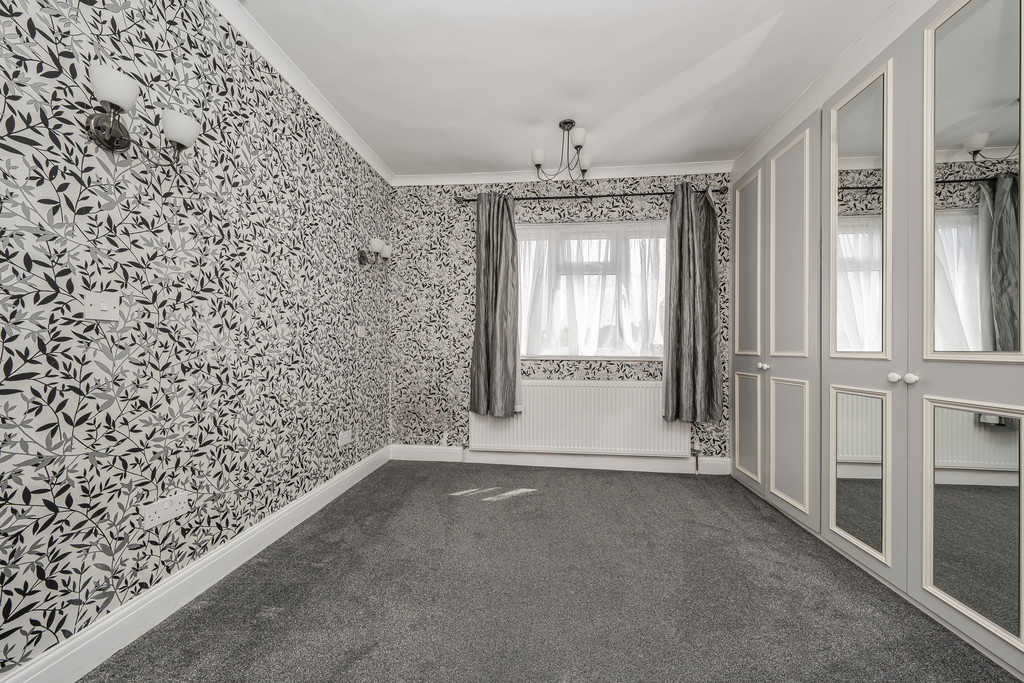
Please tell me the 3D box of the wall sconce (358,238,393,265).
[{"bbox_3d":[-1.046,-0.655,2.598,0.217,0.172,0.271,0,-1,6],"label":"wall sconce"}]

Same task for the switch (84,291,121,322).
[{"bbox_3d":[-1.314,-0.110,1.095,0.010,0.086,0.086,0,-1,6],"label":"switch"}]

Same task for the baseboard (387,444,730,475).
[{"bbox_3d":[0.326,1.000,2.909,2.879,0.129,0.020,0,-1,6],"label":"baseboard"}]

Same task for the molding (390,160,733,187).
[{"bbox_3d":[0.346,-1.432,2.929,2.899,0.070,0.070,0,-1,6],"label":"molding"}]

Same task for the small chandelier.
[{"bbox_3d":[0.358,-1.287,2.316,0.425,0.375,0.405,0,-1,6],"label":"small chandelier"}]

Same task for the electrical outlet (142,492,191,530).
[{"bbox_3d":[-1.298,0.636,1.284,0.010,0.086,0.146,0,-1,6],"label":"electrical outlet"}]

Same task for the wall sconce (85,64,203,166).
[{"bbox_3d":[-1.208,-0.684,1.093,0.217,0.172,0.271,0,-1,6],"label":"wall sconce"}]

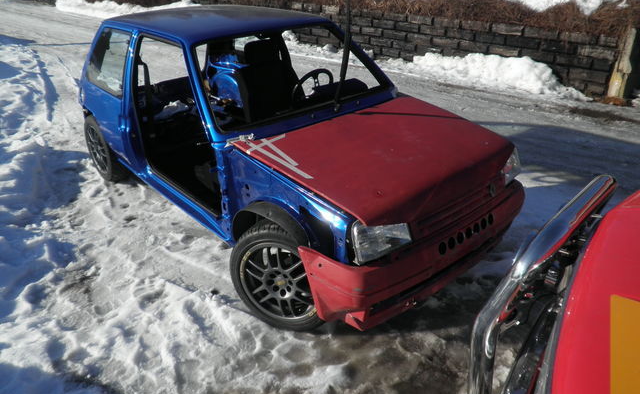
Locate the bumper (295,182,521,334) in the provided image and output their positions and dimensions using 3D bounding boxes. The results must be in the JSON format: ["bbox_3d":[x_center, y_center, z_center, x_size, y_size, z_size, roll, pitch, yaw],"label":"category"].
[{"bbox_3d":[0.584,0.198,2.503,1.440,0.400,0.460,-23,36,-37],"label":"bumper"}]

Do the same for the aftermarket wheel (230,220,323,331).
[{"bbox_3d":[-0.170,0.400,2.462,0.560,0.560,0.200,12,30,21],"label":"aftermarket wheel"}]

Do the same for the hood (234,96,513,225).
[{"bbox_3d":[0.393,-0.227,2.515,1.380,0.152,0.923,-23,41,-37],"label":"hood"}]

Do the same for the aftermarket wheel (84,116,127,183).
[{"bbox_3d":[-1.763,-0.430,4.011,0.200,0.560,0.560,-23,36,-37],"label":"aftermarket wheel"}]

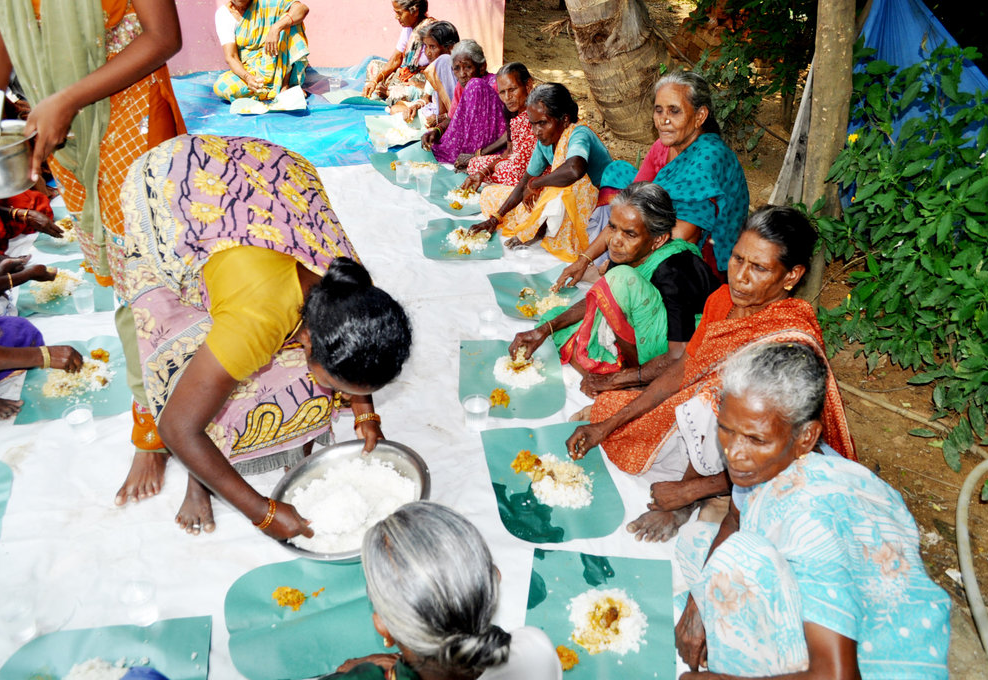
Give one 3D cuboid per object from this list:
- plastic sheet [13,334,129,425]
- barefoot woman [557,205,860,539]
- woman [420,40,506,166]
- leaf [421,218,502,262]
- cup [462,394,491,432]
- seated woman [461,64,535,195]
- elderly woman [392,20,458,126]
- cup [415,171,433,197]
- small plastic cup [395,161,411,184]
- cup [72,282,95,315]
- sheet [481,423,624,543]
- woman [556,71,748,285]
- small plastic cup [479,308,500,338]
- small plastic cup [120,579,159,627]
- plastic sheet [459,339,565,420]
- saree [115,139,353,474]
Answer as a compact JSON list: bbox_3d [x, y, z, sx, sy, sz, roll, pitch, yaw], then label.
[{"bbox_3d":[-1.187,0.101,2.199,0.295,0.020,0.441,-11,32,-18],"label":"plastic sheet"},{"bbox_3d":[0.500,0.028,1.663,0.600,0.690,0.520,-12,32,-19],"label":"barefoot woman"},{"bbox_3d":[-0.139,-1.159,3.703,0.500,0.635,0.430,-20,39,-28],"label":"woman"},{"bbox_3d":[-0.129,-0.420,3.088,0.343,0.020,0.388,1,30,2],"label":"leaf"},{"bbox_3d":[-0.049,0.213,2.182,0.069,0.087,0.069,1,34,0],"label":"cup"},{"bbox_3d":[0.090,-0.940,3.390,0.500,0.610,0.480,-13,33,-21],"label":"seated woman"},{"bbox_3d":[-0.360,-1.423,4.185,0.500,0.640,0.460,-10,32,-17],"label":"elderly woman"},{"bbox_3d":[-0.318,-0.714,3.508,0.073,0.090,0.073,0,30,0],"label":"cup"},{"bbox_3d":[-0.436,-0.798,3.653,0.073,0.090,0.073,0,30,0],"label":"small plastic cup"},{"bbox_3d":[-1.415,-0.141,2.656,0.069,0.087,0.069,1,34,-1],"label":"cup"},{"bbox_3d":[0.149,0.324,1.824,0.306,0.015,0.413,-5,31,-8],"label":"sheet"},{"bbox_3d":[0.593,-0.566,2.740,0.700,0.770,0.520,-15,38,-22],"label":"woman"},{"bbox_3d":[-0.012,-0.053,2.573,0.069,0.087,0.069,1,34,0],"label":"small plastic cup"},{"bbox_3d":[-0.755,0.567,1.640,0.069,0.087,0.069,1,34,-1],"label":"small plastic cup"},{"bbox_3d":[0.052,0.097,2.211,0.300,0.015,0.411,-1,30,-1],"label":"plastic sheet"},{"bbox_3d":[-0.539,-0.043,1.758,0.600,0.830,0.450,28,43,34],"label":"saree"}]

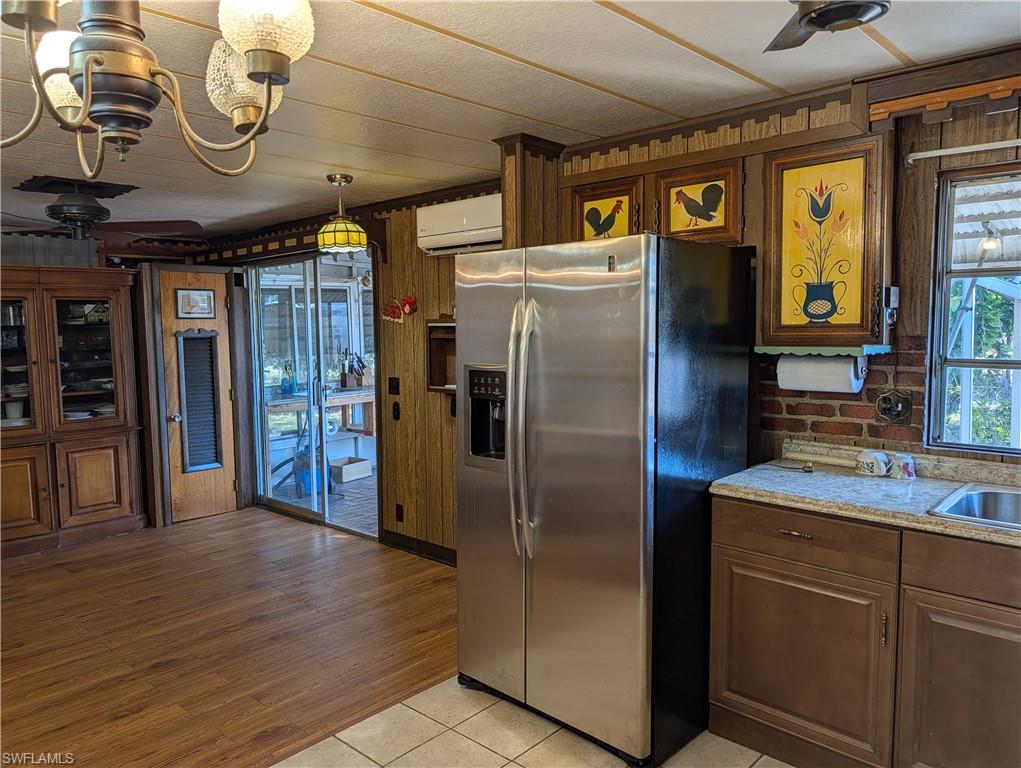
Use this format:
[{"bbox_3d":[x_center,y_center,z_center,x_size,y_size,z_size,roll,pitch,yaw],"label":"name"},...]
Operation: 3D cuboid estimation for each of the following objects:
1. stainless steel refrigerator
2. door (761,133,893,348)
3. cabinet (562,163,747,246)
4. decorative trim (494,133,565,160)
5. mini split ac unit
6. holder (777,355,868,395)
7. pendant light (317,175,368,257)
[{"bbox_3d":[0.334,0.366,2.808,0.915,1.770,0.770,4,6,42],"label":"stainless steel refrigerator"},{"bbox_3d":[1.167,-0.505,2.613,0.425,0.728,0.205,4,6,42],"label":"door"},{"bbox_3d":[0.659,-0.735,3.124,0.895,0.340,0.295,4,6,42],"label":"cabinet"},{"bbox_3d":[0.087,-1.050,3.237,0.180,0.088,0.325,4,6,42],"label":"decorative trim"},{"bbox_3d":[-0.178,-0.873,3.945,0.810,0.281,0.205,4,6,42],"label":"mini split ac unit"},{"bbox_3d":[1.166,-0.055,2.661,0.310,0.152,0.140,4,6,42],"label":"holder"},{"bbox_3d":[-0.929,-0.926,3.868,0.264,0.405,0.264,0,4,0],"label":"pendant light"}]

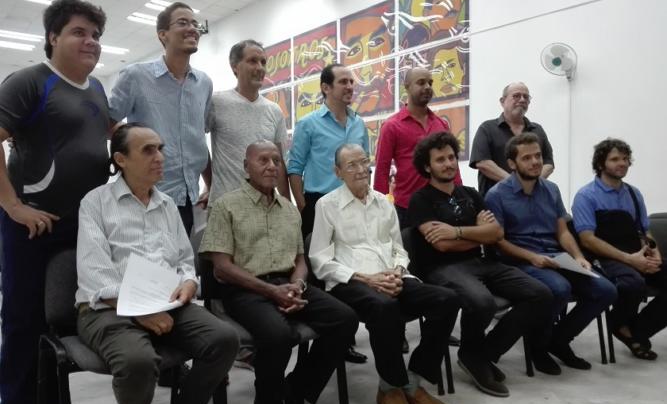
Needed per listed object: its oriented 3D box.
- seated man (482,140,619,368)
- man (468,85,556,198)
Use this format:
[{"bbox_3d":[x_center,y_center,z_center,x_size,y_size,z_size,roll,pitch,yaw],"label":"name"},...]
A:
[{"bbox_3d":[1.257,0.245,2.959,0.530,1.306,0.740,-1,2,-20],"label":"seated man"},{"bbox_3d":[1.200,0.044,3.483,0.550,1.677,0.340,-1,2,-11],"label":"man"}]

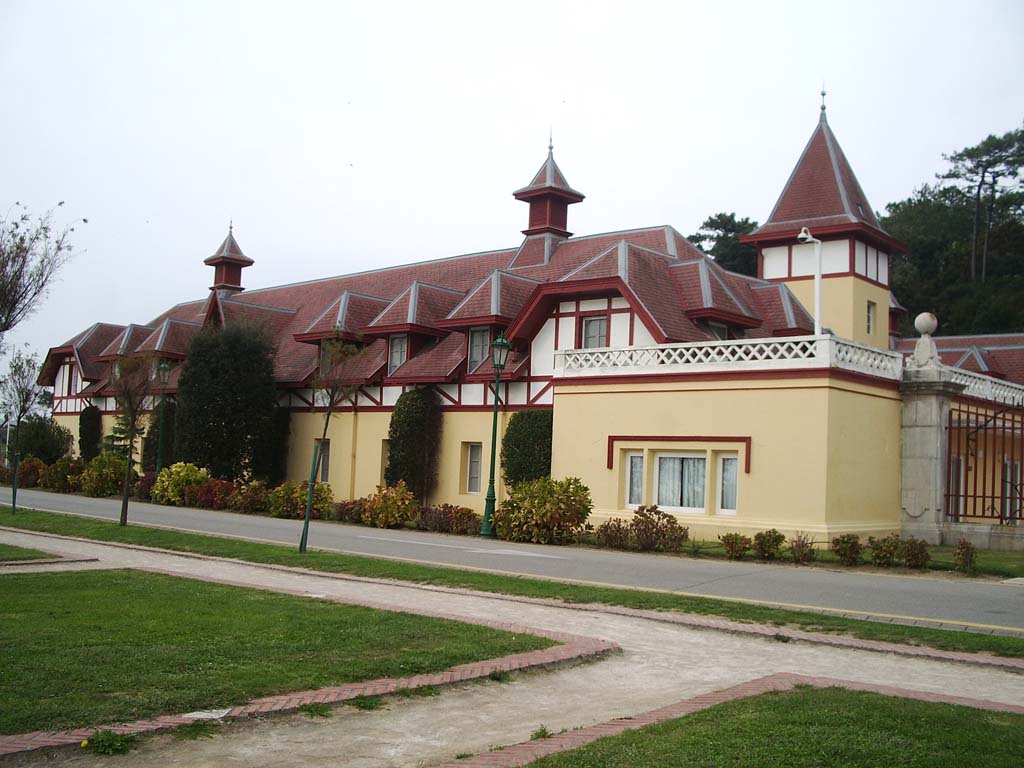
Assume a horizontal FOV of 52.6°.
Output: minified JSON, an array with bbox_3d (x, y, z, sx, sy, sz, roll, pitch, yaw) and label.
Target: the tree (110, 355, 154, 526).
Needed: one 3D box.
[{"bbox_3d":[-8.326,1.220,22.716,0.950,3.720,0.950,-2,-6,42],"label":"tree"}]

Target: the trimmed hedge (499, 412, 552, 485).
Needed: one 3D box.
[{"bbox_3d":[0.687,2.337,29.709,1.970,3.220,1.000,-2,-6,42],"label":"trimmed hedge"}]

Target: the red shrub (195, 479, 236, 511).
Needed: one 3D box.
[{"bbox_3d":[-9.012,3.346,31.582,1.350,0.864,1.050,-2,-7,45],"label":"red shrub"}]

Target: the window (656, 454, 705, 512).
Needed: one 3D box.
[{"bbox_3d":[4.488,2.594,27.283,1.813,1.597,0.140,-2,-7,45],"label":"window"}]

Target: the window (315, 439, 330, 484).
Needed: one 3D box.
[{"bbox_3d":[-7.269,3.015,40.439,1.000,1.695,0.200,-2,-7,45],"label":"window"}]

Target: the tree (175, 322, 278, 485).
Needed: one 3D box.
[{"bbox_3d":[-10.678,0.969,38.646,3.600,6.589,3.500,-2,-7,45],"label":"tree"}]

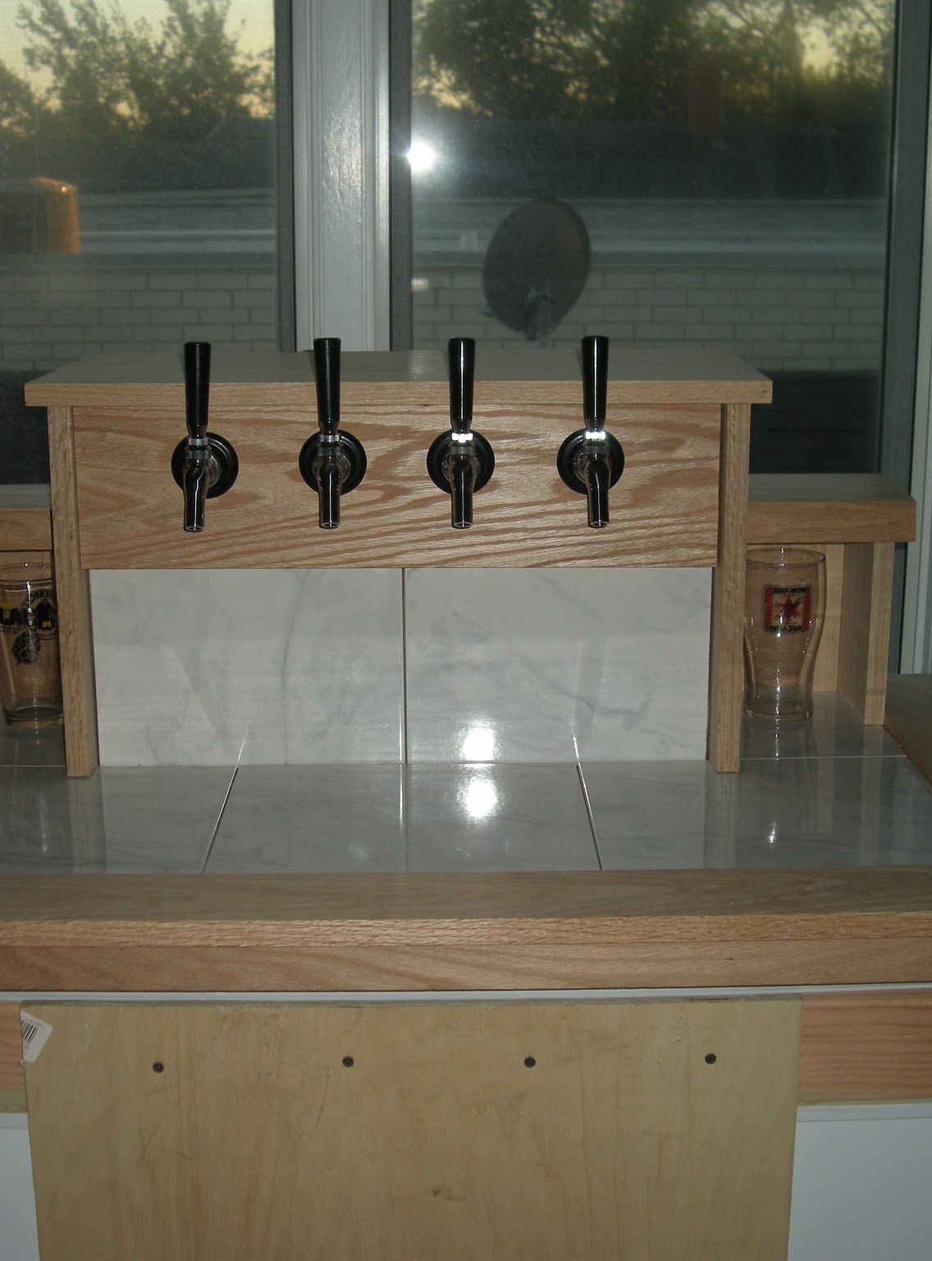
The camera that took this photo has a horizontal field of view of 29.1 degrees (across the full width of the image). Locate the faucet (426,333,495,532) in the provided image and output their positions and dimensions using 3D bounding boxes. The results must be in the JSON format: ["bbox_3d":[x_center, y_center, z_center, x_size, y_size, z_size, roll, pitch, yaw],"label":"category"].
[{"bbox_3d":[-0.004,-0.163,1.477,0.057,0.150,0.092,0,14,-1],"label":"faucet"}]

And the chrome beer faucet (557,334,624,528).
[{"bbox_3d":[0.107,-0.164,1.478,0.057,0.150,0.092,0,14,-1],"label":"chrome beer faucet"}]

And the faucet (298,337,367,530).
[{"bbox_3d":[-0.112,-0.163,1.476,0.057,0.150,0.092,0,14,-1],"label":"faucet"}]

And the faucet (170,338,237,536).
[{"bbox_3d":[-0.221,-0.162,1.474,0.057,0.150,0.092,0,14,-1],"label":"faucet"}]

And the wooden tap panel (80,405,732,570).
[{"bbox_3d":[-0.056,-0.124,1.525,0.545,0.142,0.020,0,14,-1],"label":"wooden tap panel"}]

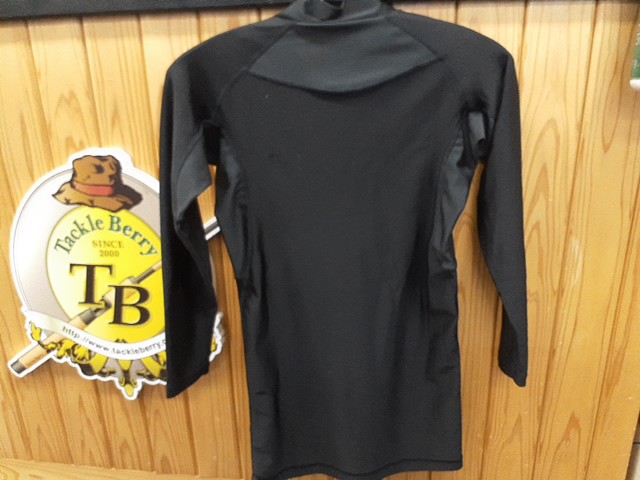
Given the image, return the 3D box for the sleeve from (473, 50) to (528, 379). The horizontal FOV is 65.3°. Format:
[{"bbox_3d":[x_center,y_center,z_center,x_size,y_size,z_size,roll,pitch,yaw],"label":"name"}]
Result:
[{"bbox_3d":[0.265,-0.018,0.730,0.070,0.495,0.090,-3,17,9],"label":"sleeve"}]

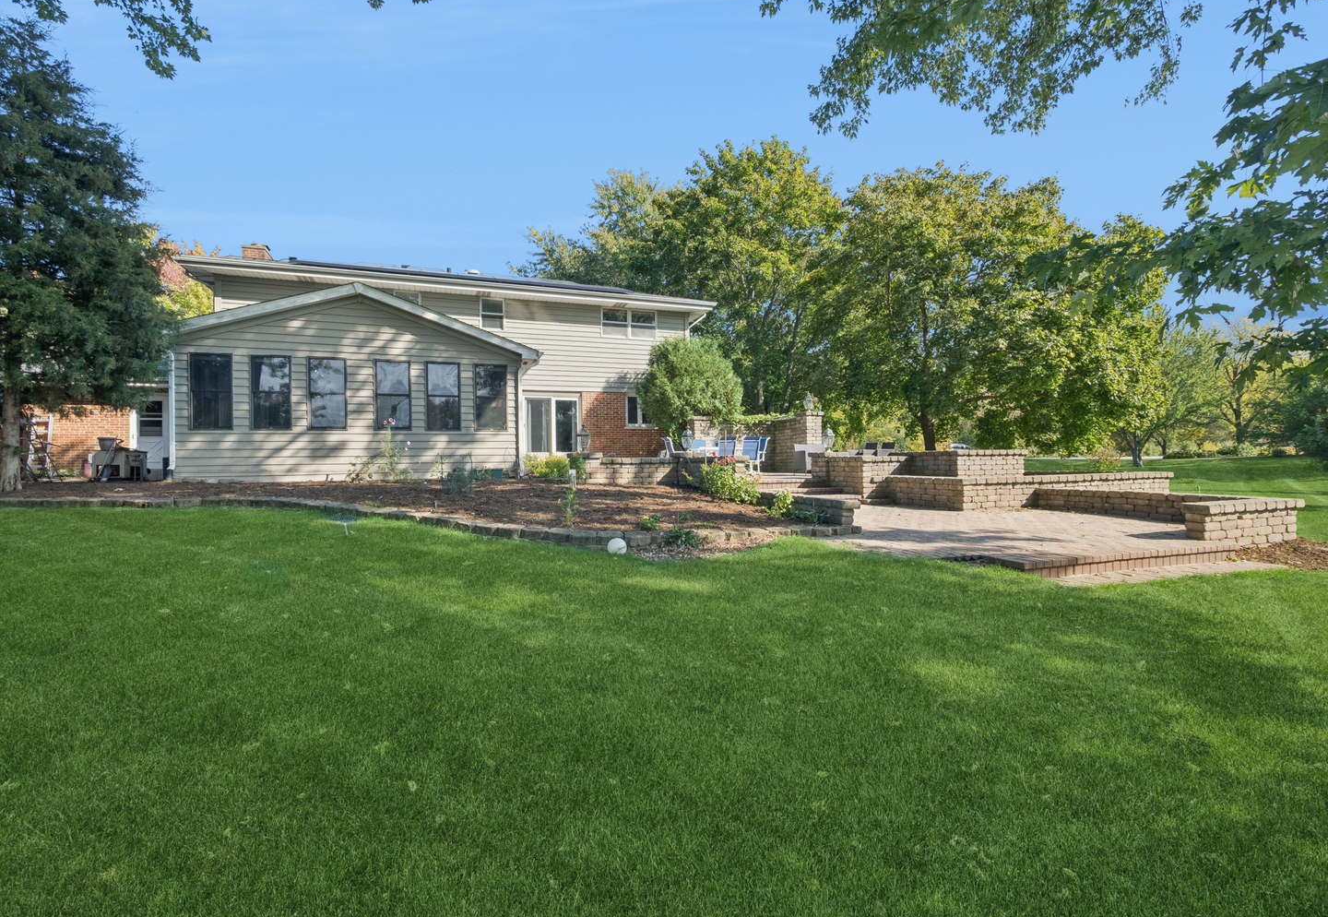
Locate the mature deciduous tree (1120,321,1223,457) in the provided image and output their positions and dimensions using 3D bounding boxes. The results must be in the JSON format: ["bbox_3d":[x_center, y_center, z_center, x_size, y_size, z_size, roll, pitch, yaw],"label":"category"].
[{"bbox_3d":[31.808,-4.186,39.000,8.800,9.400,8.400,-1,0,-21],"label":"mature deciduous tree"}]

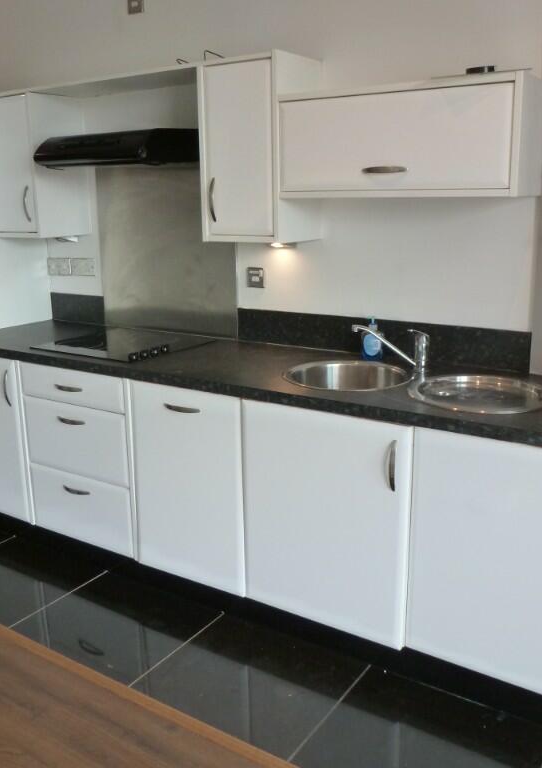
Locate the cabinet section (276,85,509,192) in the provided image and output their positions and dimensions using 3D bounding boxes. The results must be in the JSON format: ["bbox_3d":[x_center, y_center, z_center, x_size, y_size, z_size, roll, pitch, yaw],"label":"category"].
[{"bbox_3d":[0.462,-0.826,2.453,0.812,0.334,0.306,8,17,31],"label":"cabinet section"}]

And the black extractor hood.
[{"bbox_3d":[-0.603,-0.962,2.922,0.605,0.120,0.480,8,17,32],"label":"black extractor hood"}]

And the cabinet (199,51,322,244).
[{"bbox_3d":[-0.035,-0.870,2.682,0.350,0.640,0.311,8,17,32],"label":"cabinet"}]

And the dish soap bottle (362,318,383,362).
[{"bbox_3d":[0.384,-0.172,2.658,0.074,0.158,0.048,5,15,20],"label":"dish soap bottle"}]

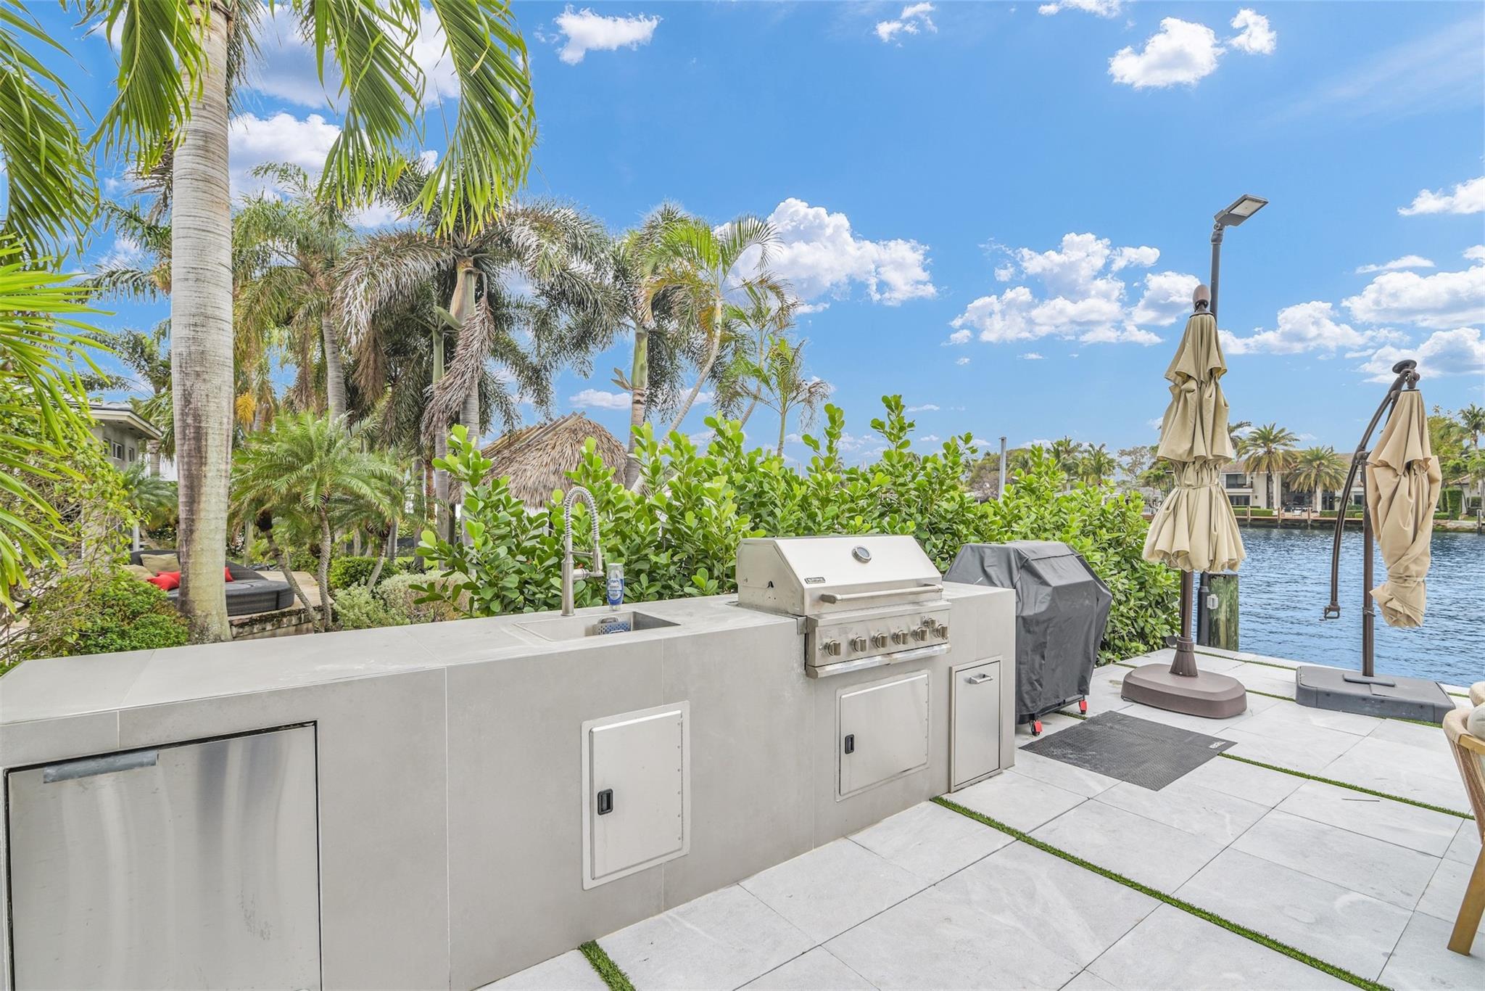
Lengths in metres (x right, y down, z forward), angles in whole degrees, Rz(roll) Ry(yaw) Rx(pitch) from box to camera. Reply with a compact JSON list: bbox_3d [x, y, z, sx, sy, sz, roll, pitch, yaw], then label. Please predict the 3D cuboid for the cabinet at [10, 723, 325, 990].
[{"bbox_3d":[-1.503,1.023,1.787,0.565,0.848,0.551,1,-1,-36],"label":"cabinet"}]

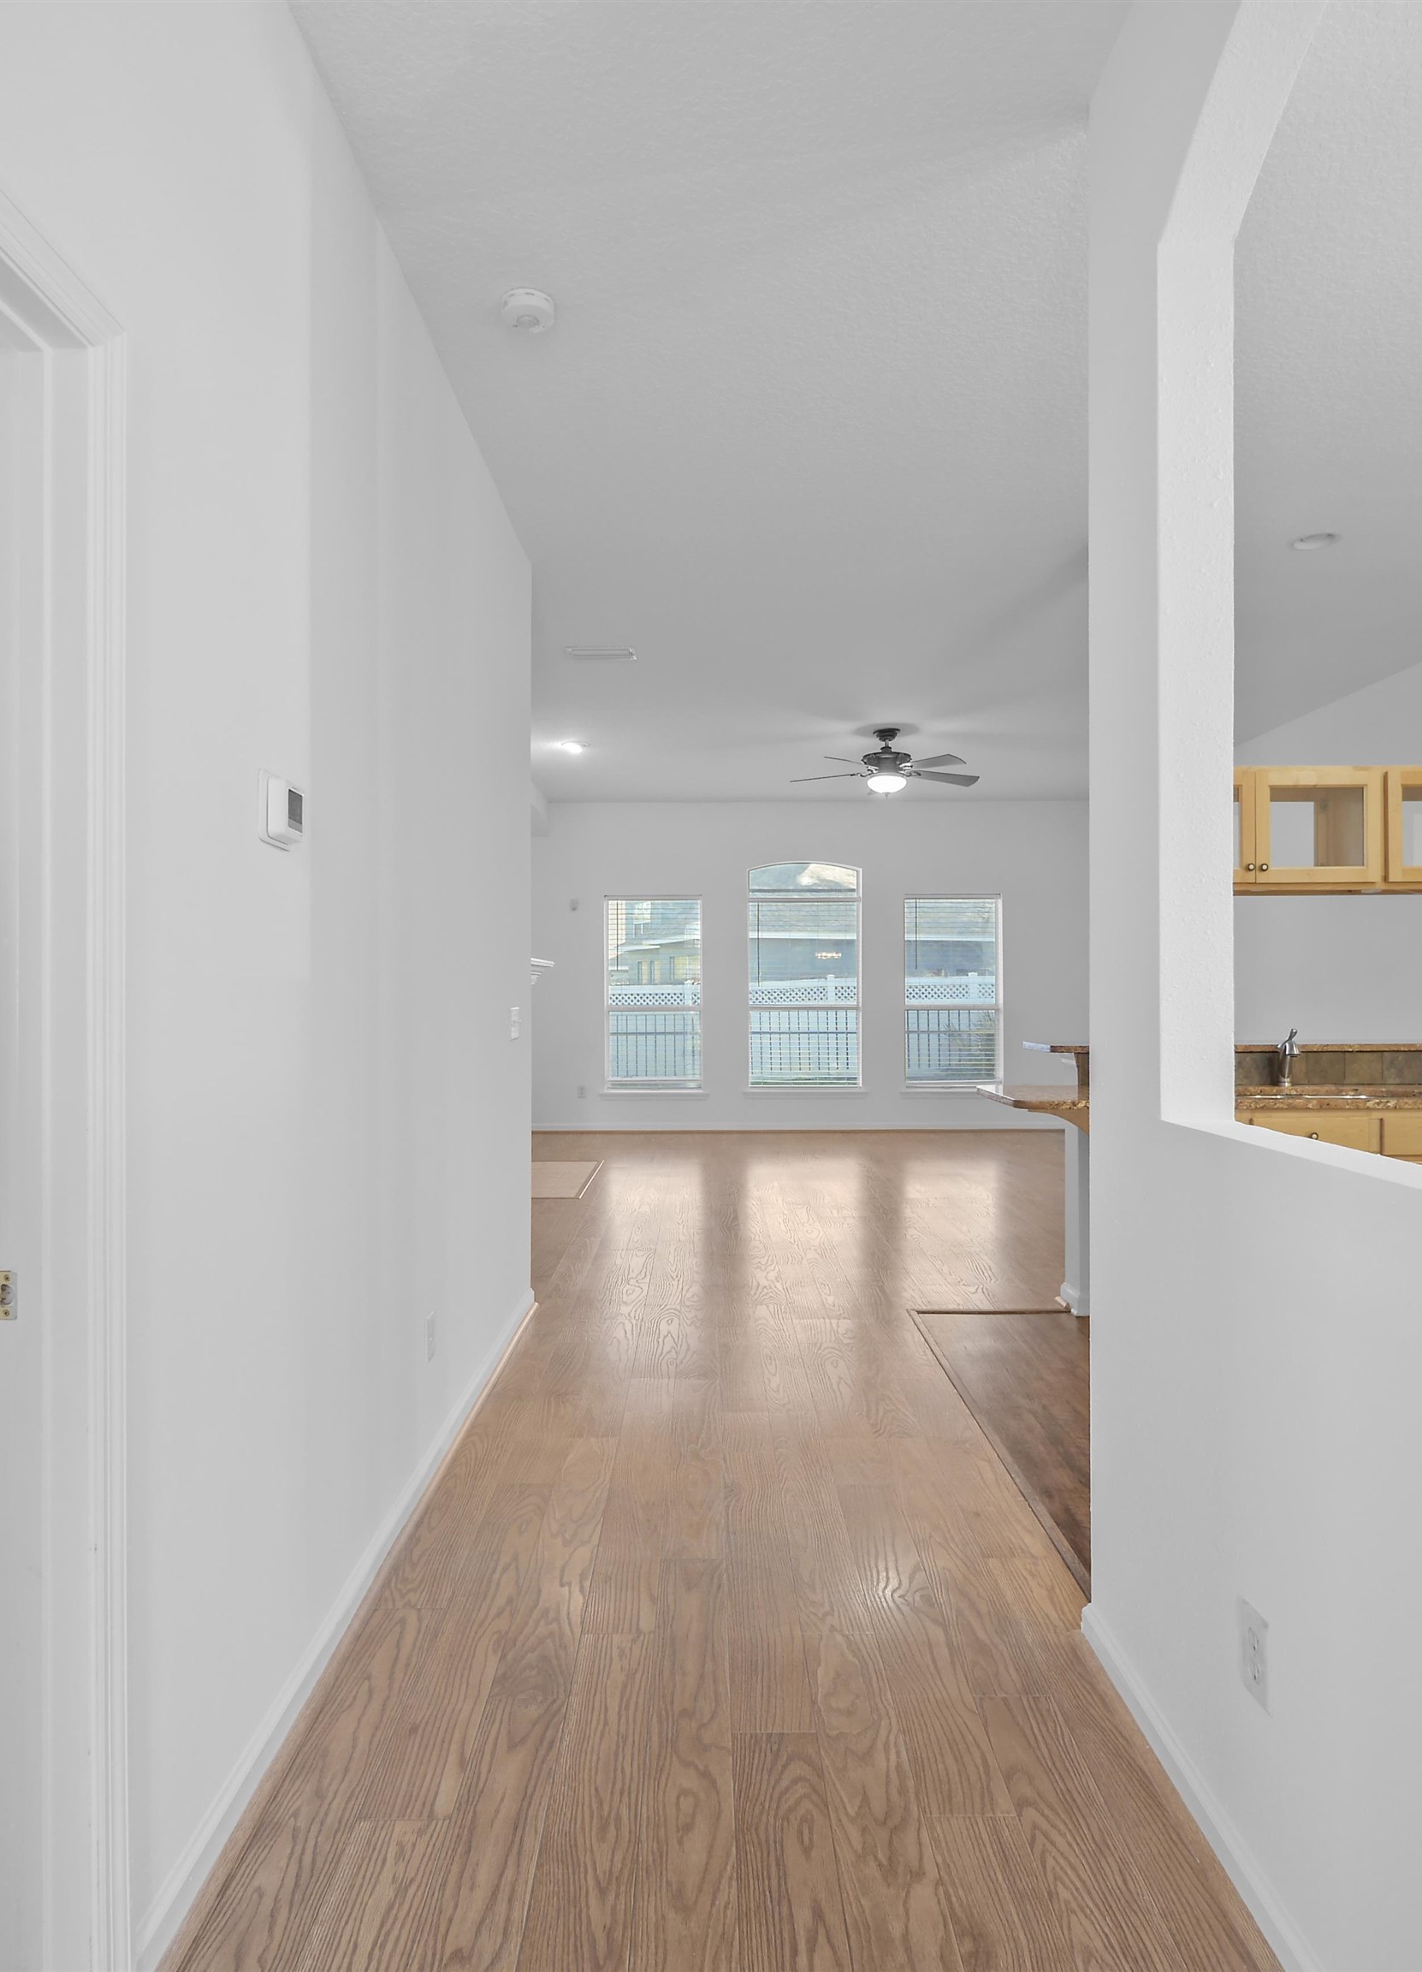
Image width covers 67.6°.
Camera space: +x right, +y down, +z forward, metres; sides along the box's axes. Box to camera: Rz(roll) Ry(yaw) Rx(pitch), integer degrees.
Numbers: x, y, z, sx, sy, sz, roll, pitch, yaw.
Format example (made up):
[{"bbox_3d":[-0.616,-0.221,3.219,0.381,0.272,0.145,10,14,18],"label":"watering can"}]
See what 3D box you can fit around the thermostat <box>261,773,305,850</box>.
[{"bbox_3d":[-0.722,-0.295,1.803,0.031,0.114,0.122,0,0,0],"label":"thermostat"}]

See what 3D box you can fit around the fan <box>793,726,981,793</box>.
[{"bbox_3d":[1.170,-1.490,7.070,1.300,0.450,1.280,0,0,0],"label":"fan"}]

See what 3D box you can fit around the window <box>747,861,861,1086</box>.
[{"bbox_3d":[0.850,-0.091,9.780,1.040,2.040,0.060,0,0,0],"label":"window"}]

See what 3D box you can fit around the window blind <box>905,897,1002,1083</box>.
[{"bbox_3d":[2.229,0.040,9.780,0.880,1.730,0.060,0,0,0],"label":"window blind"}]

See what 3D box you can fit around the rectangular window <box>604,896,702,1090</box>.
[{"bbox_3d":[-0.536,0.066,9.830,0.900,1.790,0.100,0,0,0],"label":"rectangular window"}]

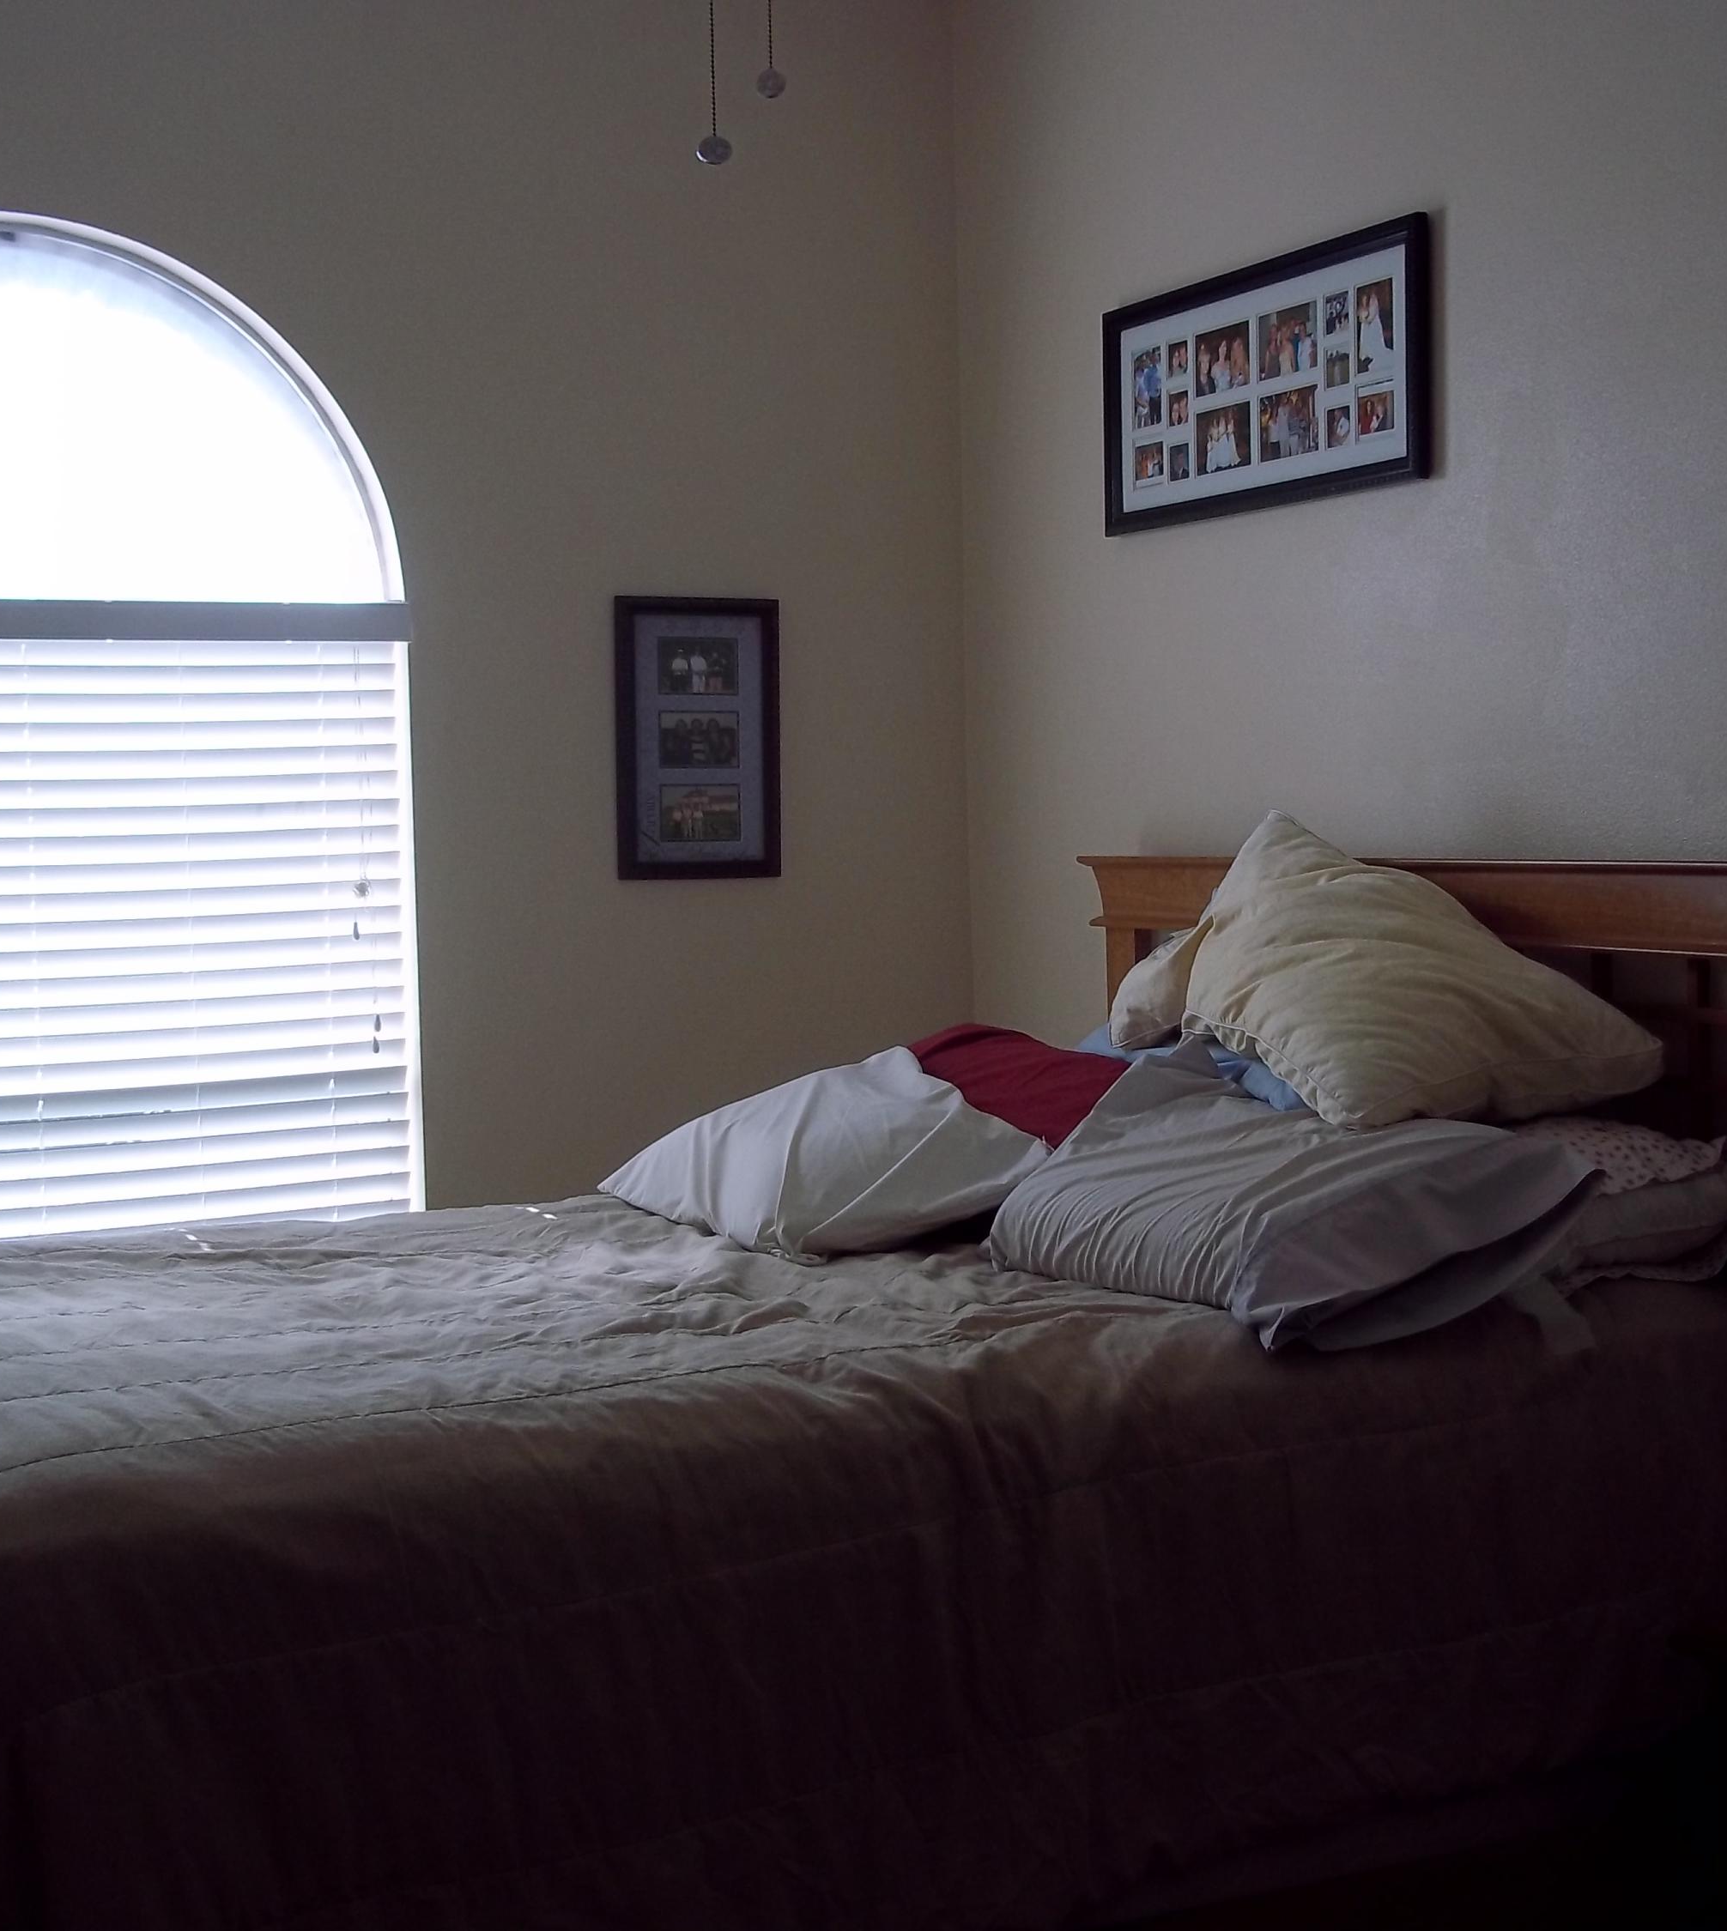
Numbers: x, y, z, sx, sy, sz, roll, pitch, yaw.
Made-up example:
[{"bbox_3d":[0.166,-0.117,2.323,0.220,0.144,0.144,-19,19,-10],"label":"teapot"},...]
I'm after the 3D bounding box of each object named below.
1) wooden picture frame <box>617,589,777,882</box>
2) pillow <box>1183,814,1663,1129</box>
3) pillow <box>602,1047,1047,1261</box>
[{"bbox_3d":[-0.283,-0.388,4.590,0.306,0.477,0.025,-3,4,-28],"label":"wooden picture frame"},{"bbox_3d":[0.614,0.028,3.242,0.450,0.170,0.600,-16,31,-25],"label":"pillow"},{"bbox_3d":[-0.034,0.239,3.346,0.440,0.170,0.620,-17,12,-18],"label":"pillow"}]

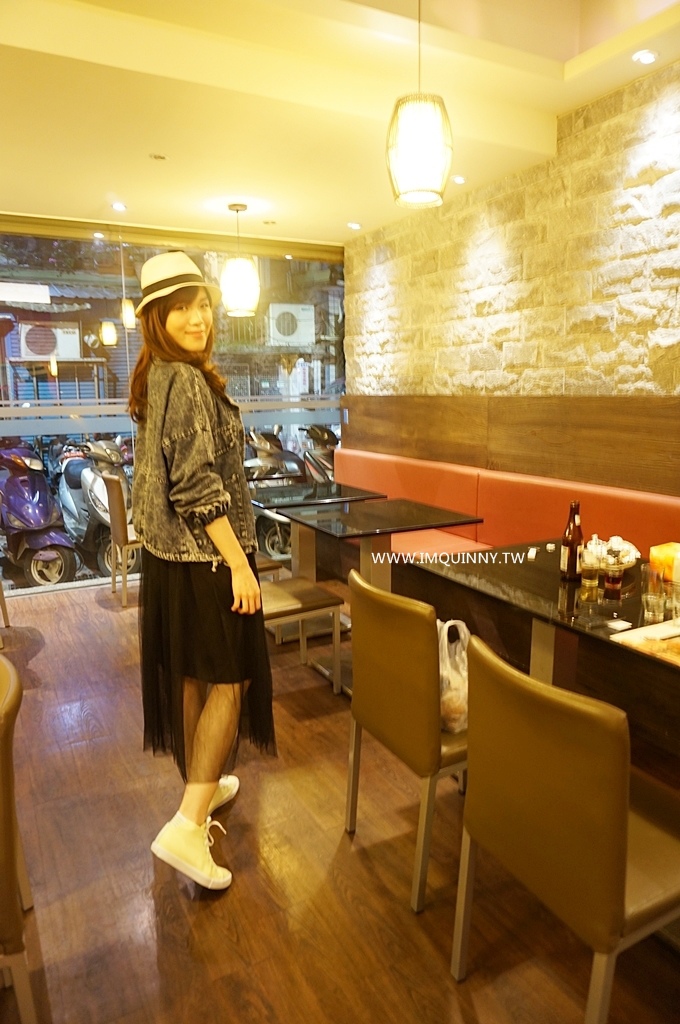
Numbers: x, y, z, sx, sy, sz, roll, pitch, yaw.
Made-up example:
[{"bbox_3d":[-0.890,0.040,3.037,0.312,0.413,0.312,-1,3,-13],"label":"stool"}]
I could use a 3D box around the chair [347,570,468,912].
[{"bbox_3d":[0.314,0.594,1.972,0.468,0.830,0.419,-6,11,-27],"label":"chair"}]

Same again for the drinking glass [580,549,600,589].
[{"bbox_3d":[0.763,0.169,2.069,0.054,0.099,0.054,-6,11,-27],"label":"drinking glass"}]

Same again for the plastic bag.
[{"bbox_3d":[0.312,0.445,1.861,0.138,0.305,0.148,-6,11,-27],"label":"plastic bag"}]

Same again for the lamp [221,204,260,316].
[{"bbox_3d":[-0.628,-1.561,4.268,0.241,0.650,0.241,-6,11,-27],"label":"lamp"}]

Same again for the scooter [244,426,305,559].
[{"bbox_3d":[-0.841,-0.167,6.277,0.700,1.140,1.750,-8,12,-34],"label":"scooter"}]

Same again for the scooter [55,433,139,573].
[{"bbox_3d":[-2.095,-0.061,5.766,0.700,1.140,1.750,-8,13,-37],"label":"scooter"}]

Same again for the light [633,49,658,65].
[{"bbox_3d":[1.214,-1.798,2.711,0.103,0.044,0.103,-6,11,-27],"label":"light"}]

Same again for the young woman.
[{"bbox_3d":[-0.373,0.167,1.954,0.423,1.694,0.473,1,10,8],"label":"young woman"}]

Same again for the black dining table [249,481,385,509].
[{"bbox_3d":[-0.223,0.273,4.004,0.734,0.762,0.734,-6,11,-27],"label":"black dining table"}]

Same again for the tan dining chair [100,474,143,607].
[{"bbox_3d":[-1.273,0.151,4.566,0.468,0.830,0.419,-6,11,-27],"label":"tan dining chair"}]

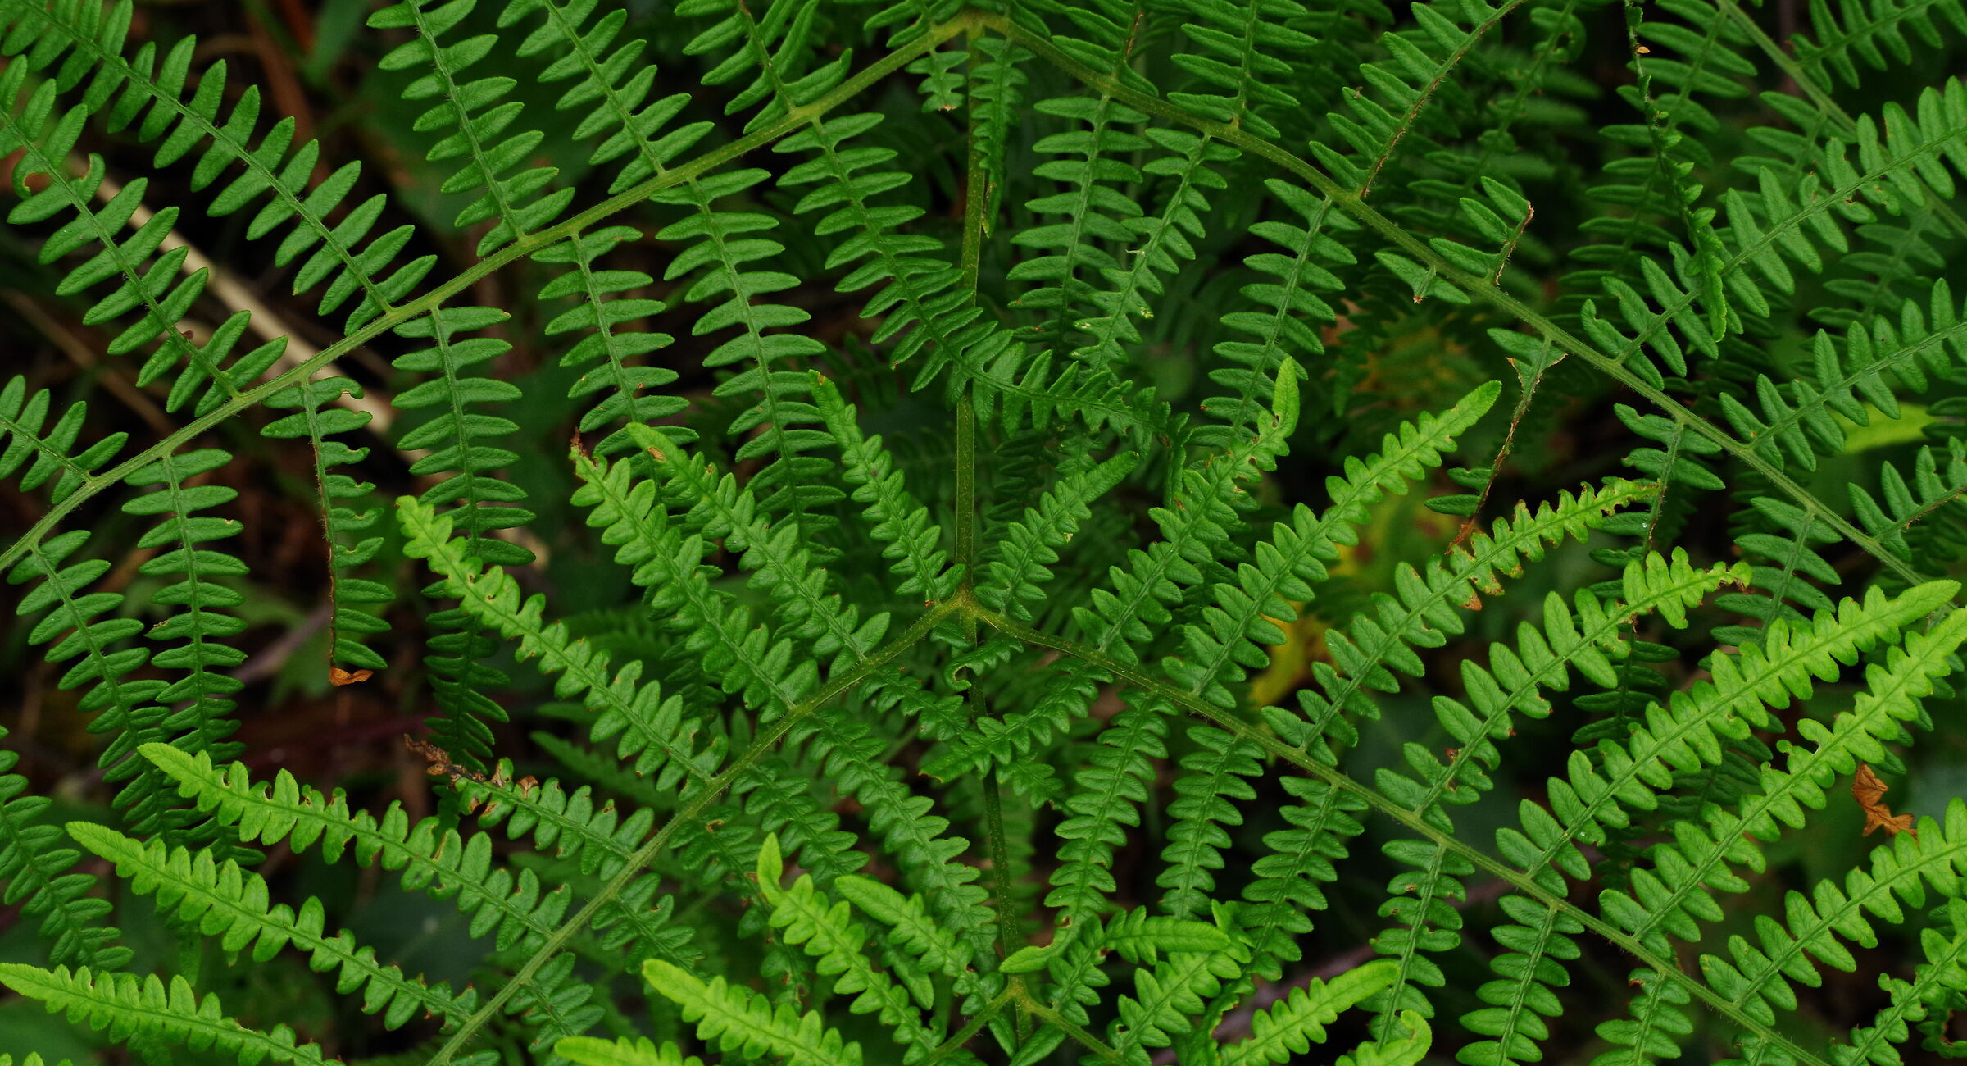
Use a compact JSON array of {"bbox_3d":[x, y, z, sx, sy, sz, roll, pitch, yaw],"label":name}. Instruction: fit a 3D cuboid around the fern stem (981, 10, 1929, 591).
[{"bbox_3d":[0.082,-0.044,1.250,0.196,0.014,0.011,32,78,12],"label":"fern stem"}]

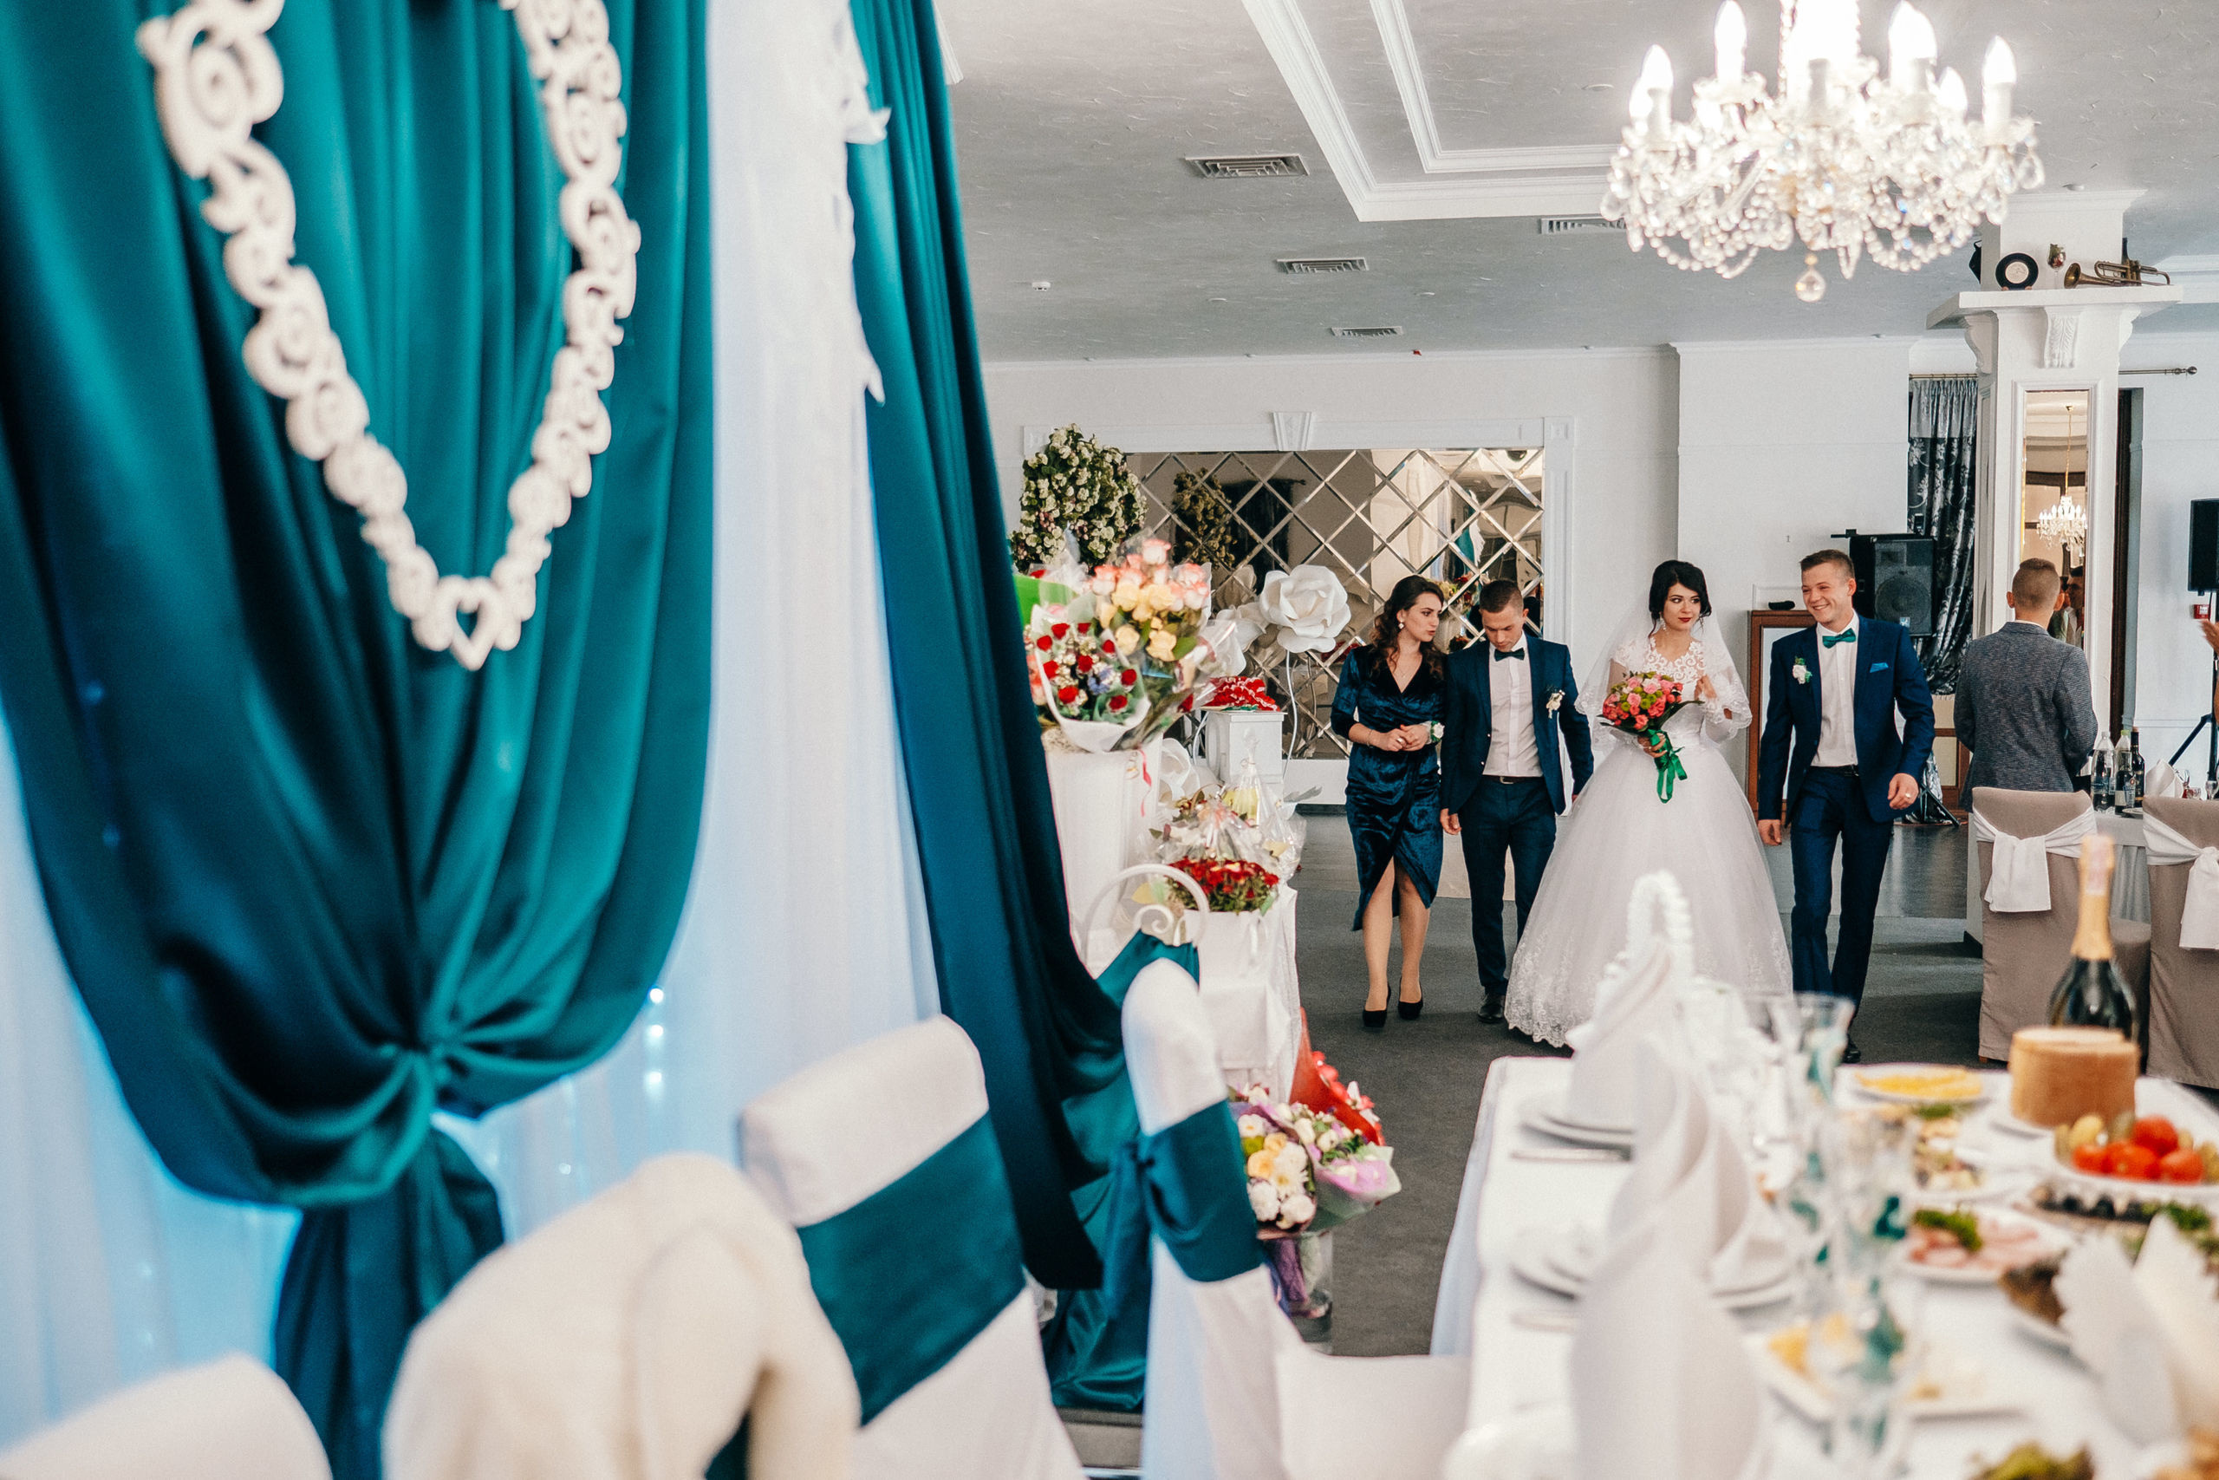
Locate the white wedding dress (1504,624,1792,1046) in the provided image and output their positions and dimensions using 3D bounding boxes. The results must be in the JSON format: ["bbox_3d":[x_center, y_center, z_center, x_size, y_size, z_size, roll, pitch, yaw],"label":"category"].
[{"bbox_3d":[2.071,0.334,8.256,1.080,1.500,1.040,1,3,13],"label":"white wedding dress"}]

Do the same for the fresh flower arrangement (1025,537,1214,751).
[{"bbox_3d":[0.025,-0.254,5.700,0.470,0.550,0.400,0,4,6],"label":"fresh flower arrangement"}]

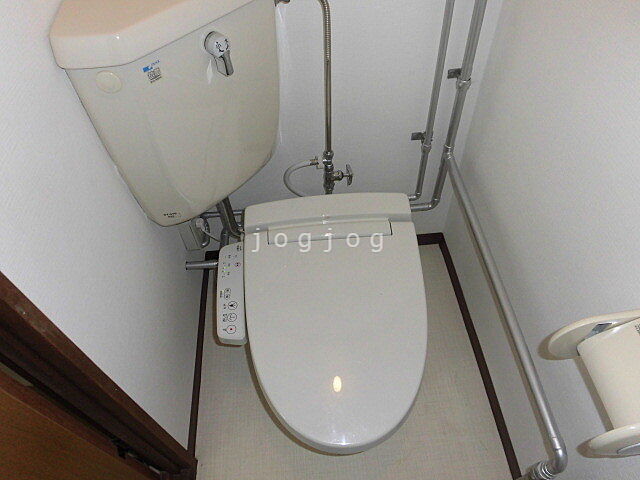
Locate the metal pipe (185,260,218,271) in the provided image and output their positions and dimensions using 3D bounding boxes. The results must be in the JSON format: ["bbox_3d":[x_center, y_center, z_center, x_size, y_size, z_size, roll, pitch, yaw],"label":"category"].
[{"bbox_3d":[-0.353,0.081,1.371,0.126,0.027,0.027,-6,52,0],"label":"metal pipe"}]

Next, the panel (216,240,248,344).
[{"bbox_3d":[-0.206,0.125,1.068,0.067,0.042,0.261,-6,52,0],"label":"panel"}]

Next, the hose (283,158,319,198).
[{"bbox_3d":[-0.048,-0.151,1.216,0.105,0.151,0.060,-6,52,0],"label":"hose"}]

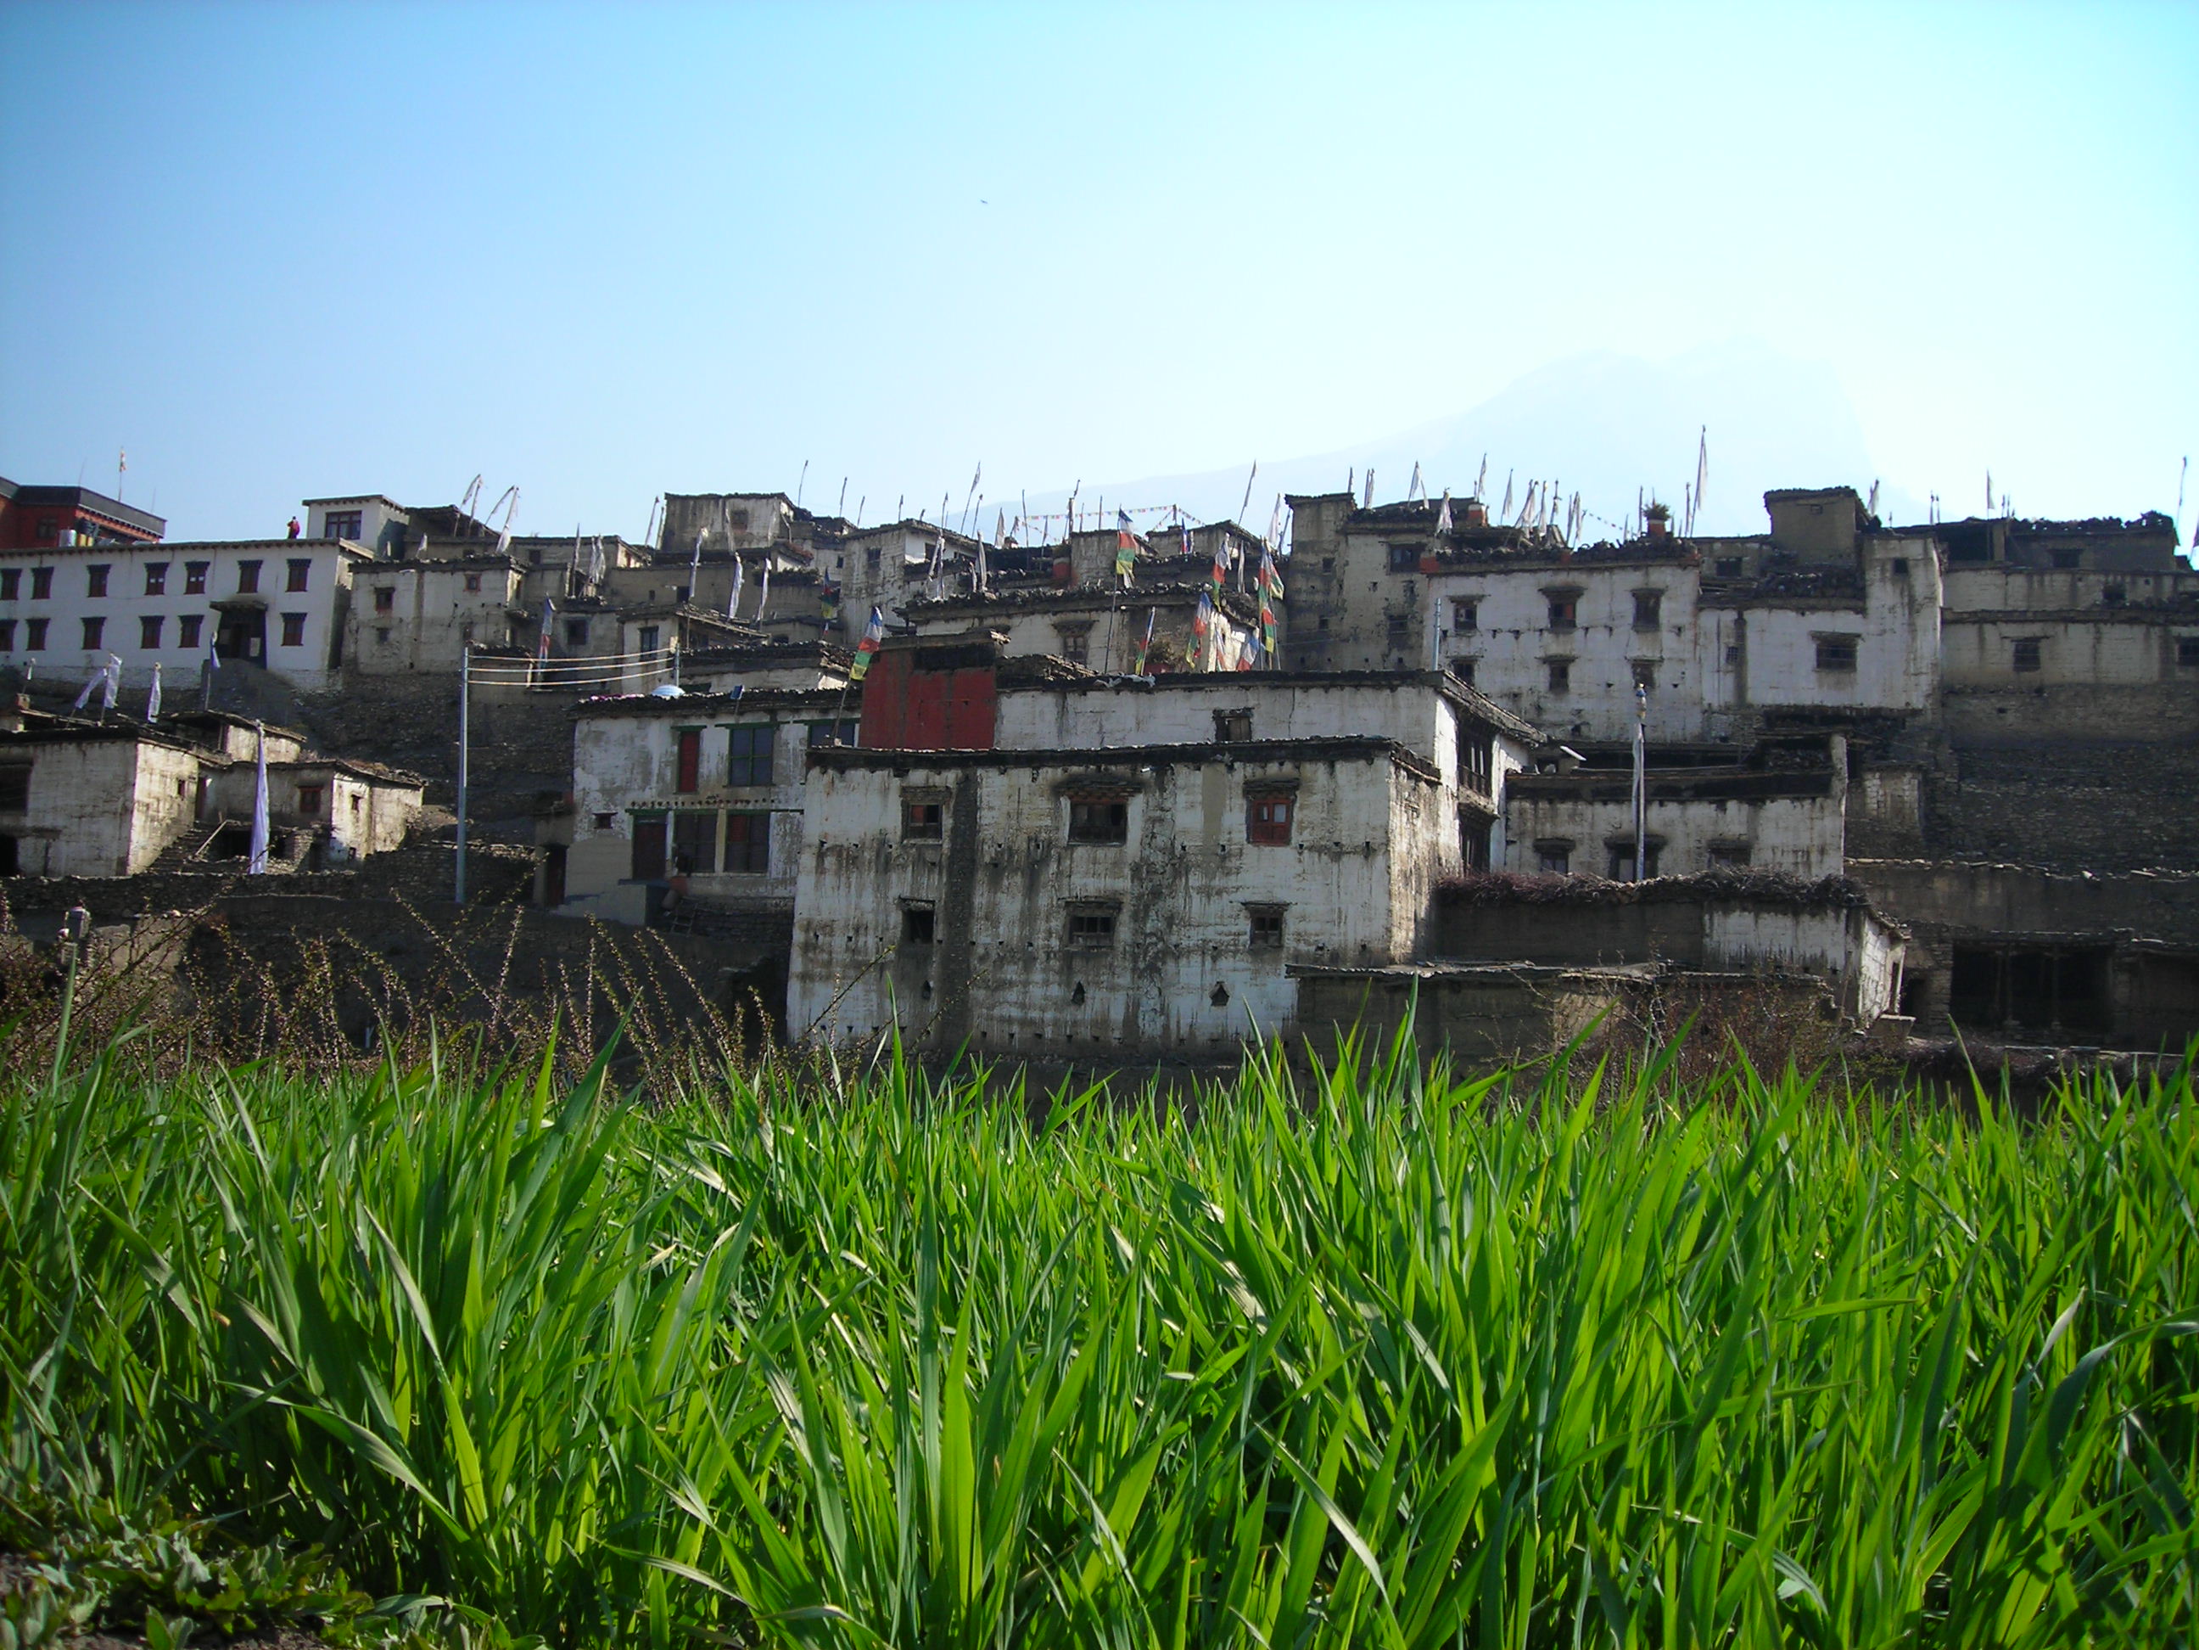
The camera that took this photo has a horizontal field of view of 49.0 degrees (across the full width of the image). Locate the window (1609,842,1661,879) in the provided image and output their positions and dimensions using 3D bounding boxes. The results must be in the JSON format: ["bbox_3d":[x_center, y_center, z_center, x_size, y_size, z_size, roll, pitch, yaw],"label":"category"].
[{"bbox_3d":[17.514,1.209,79.000,1.650,1.350,0.180,0,-1,15],"label":"window"}]

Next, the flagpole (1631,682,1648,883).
[{"bbox_3d":[16.339,-1.169,73.000,0.450,6.200,0.250,0,-1,10],"label":"flagpole"}]

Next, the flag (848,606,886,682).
[{"bbox_3d":[-6.413,-4.993,66.500,0.900,2.100,0.300,0,-1,10],"label":"flag"}]

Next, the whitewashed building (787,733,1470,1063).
[{"bbox_3d":[0.820,2.100,68.700,16.400,8.500,9.200,0,-1,16],"label":"whitewashed building"}]

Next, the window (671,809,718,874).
[{"bbox_3d":[-11.891,0.506,71.100,1.400,1.850,0.150,0,-1,20],"label":"window"}]

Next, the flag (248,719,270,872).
[{"bbox_3d":[-26.449,-0.784,76.000,0.600,4.900,0.300,0,-1,10],"label":"flag"}]

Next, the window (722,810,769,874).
[{"bbox_3d":[-10.286,0.502,70.500,1.500,1.800,0.150,0,-1,20],"label":"window"}]

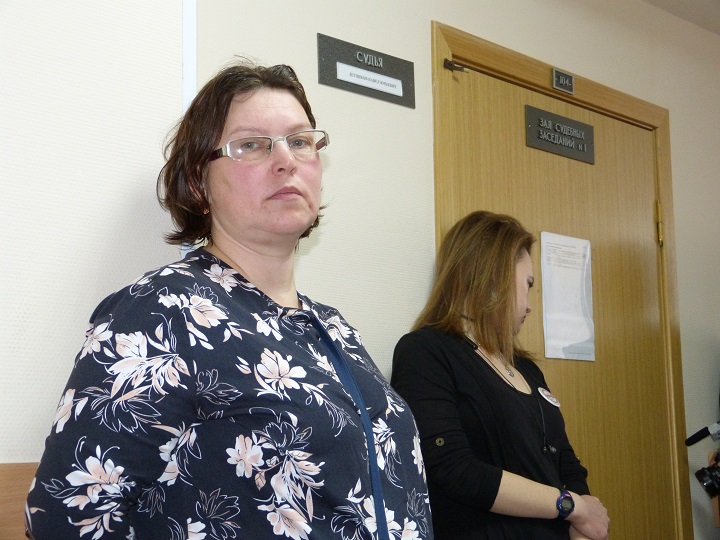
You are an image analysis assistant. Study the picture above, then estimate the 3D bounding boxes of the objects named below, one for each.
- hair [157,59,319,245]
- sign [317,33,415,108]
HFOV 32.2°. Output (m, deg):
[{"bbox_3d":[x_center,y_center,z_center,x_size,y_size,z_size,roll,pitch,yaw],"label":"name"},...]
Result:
[{"bbox_3d":[-0.154,-0.149,1.580,0.195,0.228,0.205,-1,-13,-30],"label":"hair"},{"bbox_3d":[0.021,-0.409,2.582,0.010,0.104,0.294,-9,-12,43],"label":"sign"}]

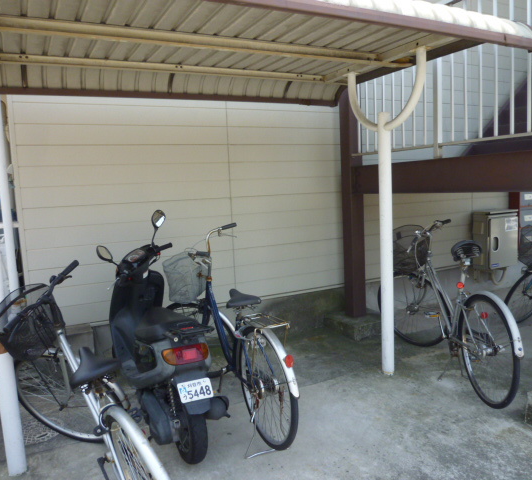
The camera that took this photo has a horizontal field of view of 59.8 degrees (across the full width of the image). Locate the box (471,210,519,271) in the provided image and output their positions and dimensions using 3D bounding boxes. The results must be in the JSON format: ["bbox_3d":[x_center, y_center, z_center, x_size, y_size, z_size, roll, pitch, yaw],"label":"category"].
[{"bbox_3d":[2.766,-0.002,5.560,0.490,0.670,0.250,-6,7,-25],"label":"box"}]

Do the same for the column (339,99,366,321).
[{"bbox_3d":[0.830,-0.398,4.396,0.140,2.280,0.150,-6,7,-25],"label":"column"}]

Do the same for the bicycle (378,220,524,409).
[{"bbox_3d":[1.276,0.436,3.332,0.570,1.080,1.720,-3,6,-4],"label":"bicycle"}]

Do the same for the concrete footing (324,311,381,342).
[{"bbox_3d":[0.874,0.799,4.488,0.400,0.140,0.560,-6,7,-25],"label":"concrete footing"}]

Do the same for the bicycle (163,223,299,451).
[{"bbox_3d":[-0.264,0.521,2.888,0.580,1.150,1.650,-6,7,-26],"label":"bicycle"}]

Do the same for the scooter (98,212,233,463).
[{"bbox_3d":[-0.710,0.491,2.792,0.570,1.270,1.640,-6,7,-27],"label":"scooter"}]

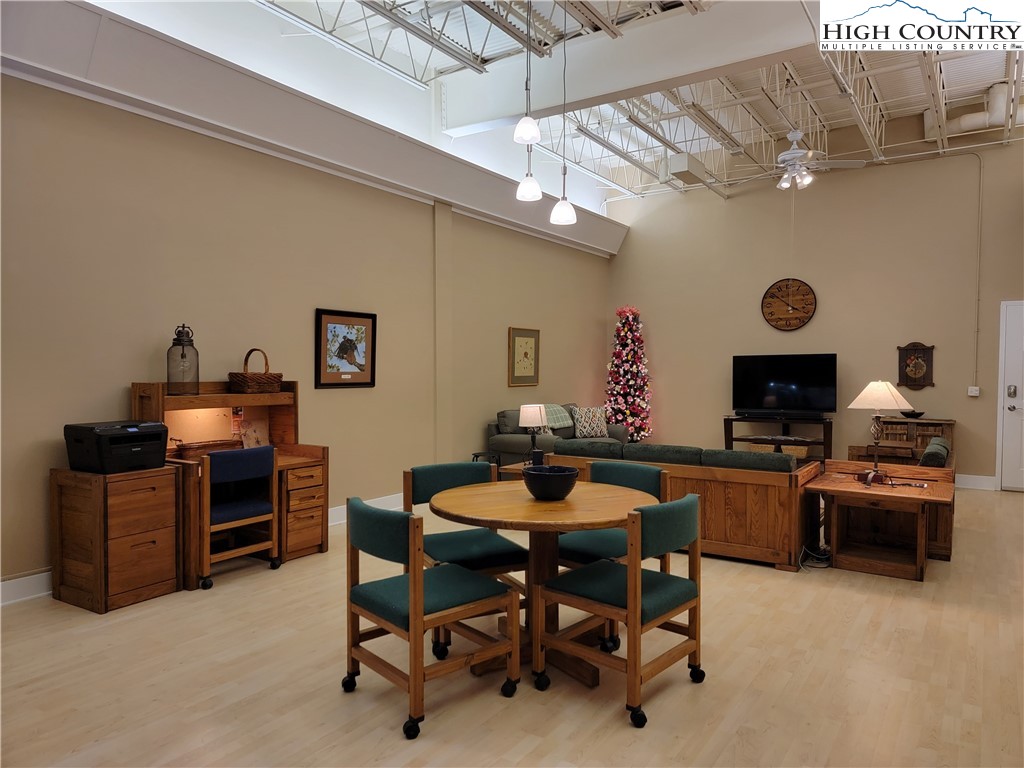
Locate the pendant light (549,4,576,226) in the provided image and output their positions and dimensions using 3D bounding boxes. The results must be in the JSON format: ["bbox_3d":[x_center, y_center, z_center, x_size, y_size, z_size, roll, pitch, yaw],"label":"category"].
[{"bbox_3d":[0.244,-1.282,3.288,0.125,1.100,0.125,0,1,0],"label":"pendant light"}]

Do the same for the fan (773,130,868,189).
[{"bbox_3d":[2.847,-2.245,7.131,1.355,0.607,1.355,0,1,34],"label":"fan"}]

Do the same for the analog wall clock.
[{"bbox_3d":[3.523,-1.012,9.056,0.674,0.674,0.040,0,1,34],"label":"analog wall clock"}]

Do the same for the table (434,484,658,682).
[{"bbox_3d":[0.141,0.898,3.285,1.066,0.746,1.066,0,1,0],"label":"table"}]

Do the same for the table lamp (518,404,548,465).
[{"bbox_3d":[0.183,0.430,6.024,0.236,0.525,0.236,0,1,0],"label":"table lamp"}]

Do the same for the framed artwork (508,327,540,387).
[{"bbox_3d":[0.155,-0.314,8.609,0.030,0.690,0.660,1,2,33],"label":"framed artwork"}]

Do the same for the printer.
[{"bbox_3d":[-2.308,0.365,4.156,0.400,0.260,0.408,1,2,33],"label":"printer"}]

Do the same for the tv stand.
[{"bbox_3d":[3.347,0.803,8.884,1.260,0.730,0.420,1,2,37],"label":"tv stand"}]

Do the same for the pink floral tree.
[{"bbox_3d":[1.605,0.038,9.770,0.670,2.200,0.670,1,2,33],"label":"pink floral tree"}]

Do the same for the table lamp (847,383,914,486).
[{"bbox_3d":[2.607,0.341,5.037,0.374,0.728,0.374,1,1,40],"label":"table lamp"}]

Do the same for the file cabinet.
[{"bbox_3d":[-2.355,0.879,4.245,0.533,0.765,0.472,0,1,32],"label":"file cabinet"}]

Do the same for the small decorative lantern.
[{"bbox_3d":[-2.209,-0.161,4.775,0.197,0.480,0.197,0,1,34],"label":"small decorative lantern"}]

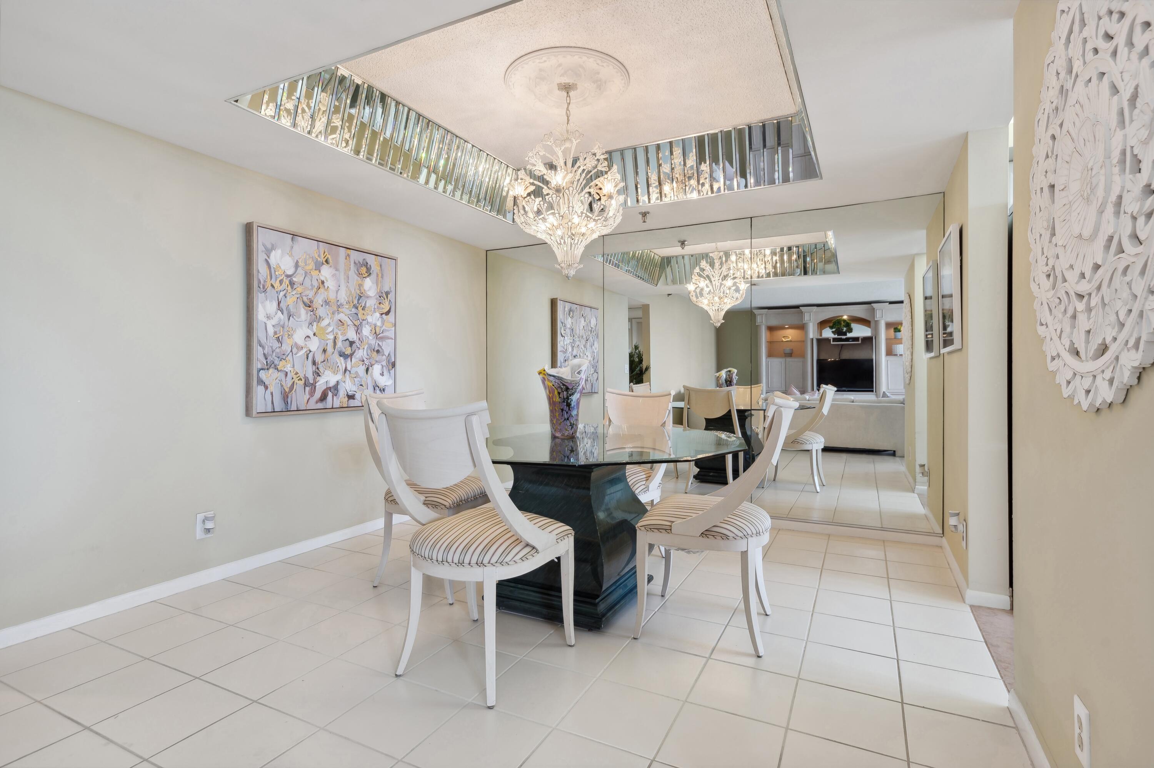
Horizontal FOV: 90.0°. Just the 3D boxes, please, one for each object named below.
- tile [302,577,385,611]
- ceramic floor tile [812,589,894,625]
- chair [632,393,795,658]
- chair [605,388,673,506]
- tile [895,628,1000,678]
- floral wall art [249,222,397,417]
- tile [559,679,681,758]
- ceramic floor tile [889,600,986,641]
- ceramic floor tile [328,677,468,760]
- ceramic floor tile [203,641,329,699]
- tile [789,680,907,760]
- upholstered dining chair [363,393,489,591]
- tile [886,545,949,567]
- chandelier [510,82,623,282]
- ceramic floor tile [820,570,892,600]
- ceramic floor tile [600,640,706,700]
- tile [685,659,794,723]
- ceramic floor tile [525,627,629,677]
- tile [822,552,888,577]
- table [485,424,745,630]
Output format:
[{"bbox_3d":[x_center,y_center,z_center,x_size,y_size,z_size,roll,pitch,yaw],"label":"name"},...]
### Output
[{"bbox_3d":[-1.091,1.004,2.757,0.300,0.010,0.312,1,1,27],"label":"tile"},{"bbox_3d":[1.250,1.010,2.610,0.305,0.010,0.305,1,2,27],"label":"ceramic floor tile"},{"bbox_3d":[0.588,0.534,2.390,0.620,0.952,0.500,1,1,22],"label":"chair"},{"bbox_3d":[0.236,0.516,3.185,0.500,0.952,0.620,1,2,31],"label":"chair"},{"bbox_3d":[1.397,1.023,2.204,0.311,0.010,0.304,1,1,27],"label":"tile"},{"bbox_3d":[-1.462,-0.335,3.432,0.056,1.001,1.010,0,1,27],"label":"floral wall art"},{"bbox_3d":[0.141,1.017,1.766,0.303,0.010,0.303,1,1,27],"label":"tile"},{"bbox_3d":[1.515,1.002,2.451,0.303,0.010,0.303,1,1,27],"label":"ceramic floor tile"},{"bbox_3d":[-0.539,1.006,1.748,0.297,0.010,0.302,0,1,27],"label":"ceramic floor tile"},{"bbox_3d":[-1.103,1.024,2.068,0.305,0.010,0.305,1,2,27],"label":"ceramic floor tile"},{"bbox_3d":[0.834,1.030,1.784,0.307,0.010,0.310,1,1,27],"label":"tile"},{"bbox_3d":[-0.724,0.514,2.937,0.607,0.967,0.502,1,1,24],"label":"upholstered dining chair"},{"bbox_3d":[1.924,0.990,3.266,0.297,0.010,0.302,0,1,27],"label":"tile"},{"bbox_3d":[-0.036,-1.012,2.873,0.587,0.966,0.587,0,1,0],"label":"chandelier"},{"bbox_3d":[1.379,0.993,2.862,0.303,0.010,0.303,1,1,27],"label":"ceramic floor tile"},{"bbox_3d":[0.279,1.011,2.041,0.303,0.010,0.303,1,1,27],"label":"ceramic floor tile"},{"bbox_3d":[0.554,1.014,1.903,0.303,0.010,0.303,1,1,27],"label":"tile"},{"bbox_3d":[0.005,1.008,2.178,0.303,0.010,0.303,1,1,27],"label":"ceramic floor tile"},{"bbox_3d":[1.515,0.991,3.127,0.297,0.010,0.302,0,1,27],"label":"tile"},{"bbox_3d":[0.038,0.633,2.795,1.540,0.739,1.540,1,1,27],"label":"table"}]

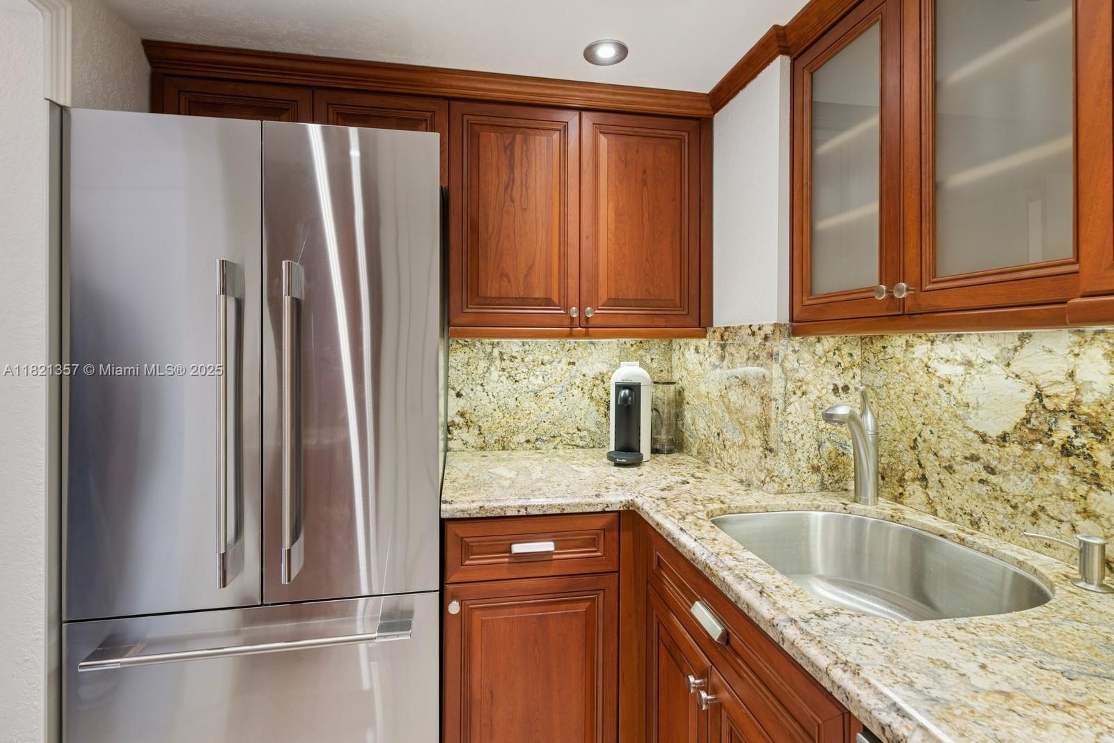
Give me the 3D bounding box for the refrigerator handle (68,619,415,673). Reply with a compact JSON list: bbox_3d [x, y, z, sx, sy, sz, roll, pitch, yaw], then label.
[{"bbox_3d":[-0.642,0.585,1.064,0.635,0.019,0.050,0,-1,-10],"label":"refrigerator handle"}]

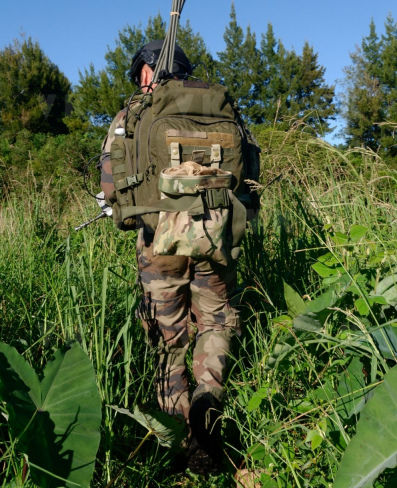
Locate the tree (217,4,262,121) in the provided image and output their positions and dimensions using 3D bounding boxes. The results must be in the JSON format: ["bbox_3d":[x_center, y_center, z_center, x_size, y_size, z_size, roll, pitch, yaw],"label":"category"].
[{"bbox_3d":[1.991,-7.777,29.070,2.620,7.300,2.620,0,10,0],"label":"tree"}]

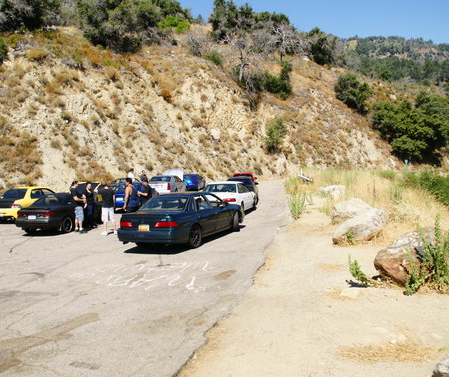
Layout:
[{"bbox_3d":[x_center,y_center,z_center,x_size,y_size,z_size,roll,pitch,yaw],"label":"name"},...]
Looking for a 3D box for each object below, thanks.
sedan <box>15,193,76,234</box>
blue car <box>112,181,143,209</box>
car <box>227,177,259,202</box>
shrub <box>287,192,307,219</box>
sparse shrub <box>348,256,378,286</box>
[{"bbox_3d":[-6.330,0.880,17.150,1.700,1.360,4.500,0,4,14],"label":"sedan"},{"bbox_3d":[-4.620,0.320,22.200,1.720,1.380,4.350,-1,4,10],"label":"blue car"},{"bbox_3d":[0.250,0.330,18.100,1.690,1.330,4.450,0,4,15],"label":"car"},{"bbox_3d":[2.686,0.648,15.700,0.760,0.970,0.680,0,3,10],"label":"shrub"},{"bbox_3d":[2.451,1.460,7.500,0.530,0.520,0.450,0,3,18],"label":"sparse shrub"}]

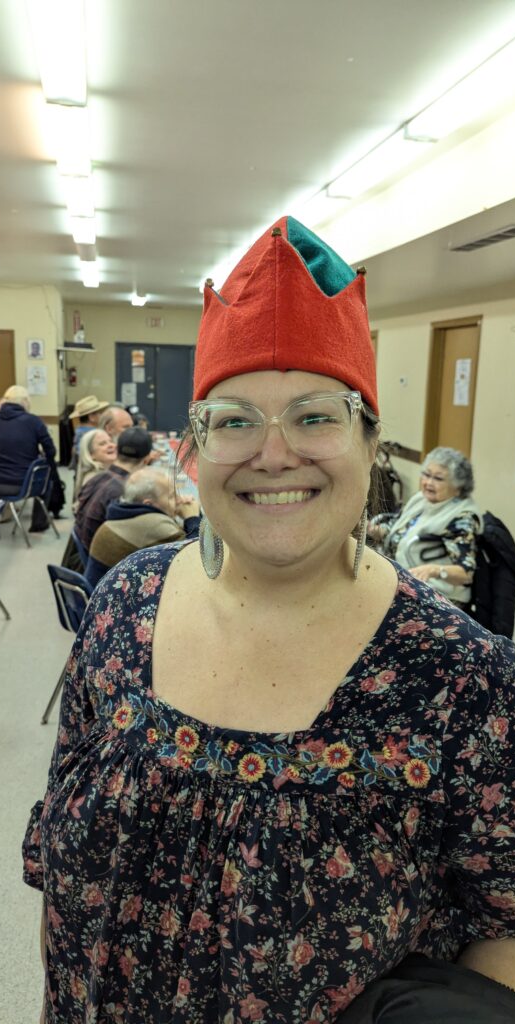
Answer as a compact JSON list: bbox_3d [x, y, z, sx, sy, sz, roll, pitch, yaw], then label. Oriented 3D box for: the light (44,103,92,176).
[{"bbox_3d":[-0.964,-1.921,3.659,0.205,0.075,1.220,-1,12,-12],"label":"light"}]

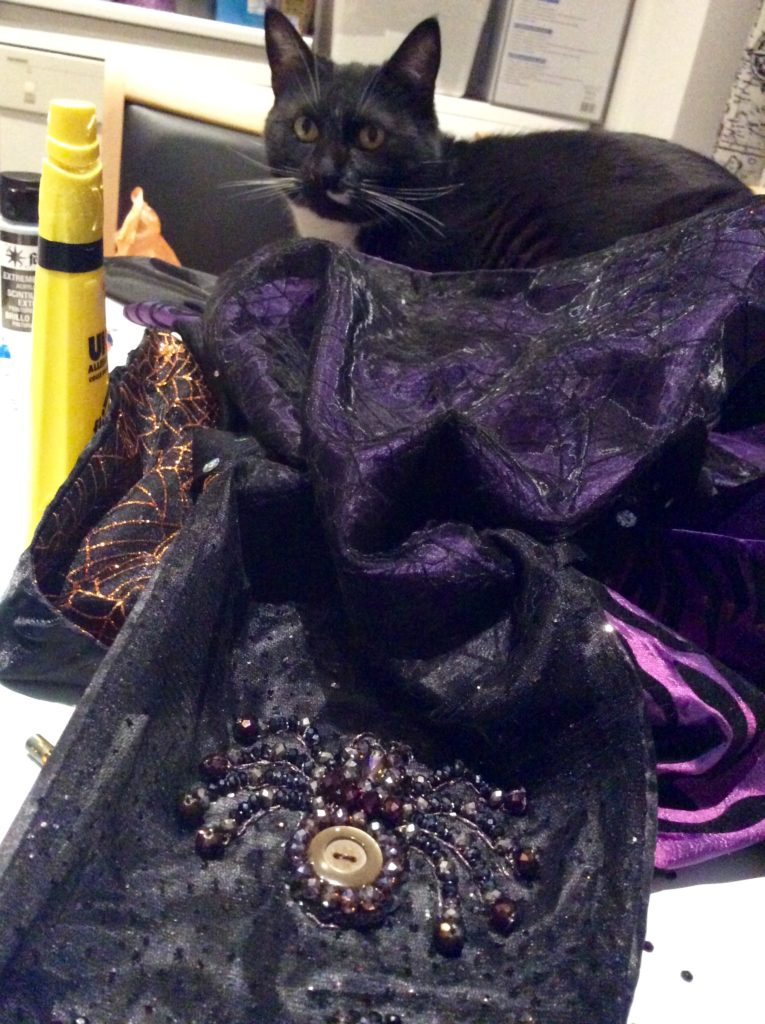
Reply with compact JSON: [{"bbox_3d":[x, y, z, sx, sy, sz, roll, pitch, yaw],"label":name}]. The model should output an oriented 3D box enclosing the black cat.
[{"bbox_3d":[0.102,-0.215,0.669,0.390,0.193,0.180,-5,28,-28],"label":"black cat"}]

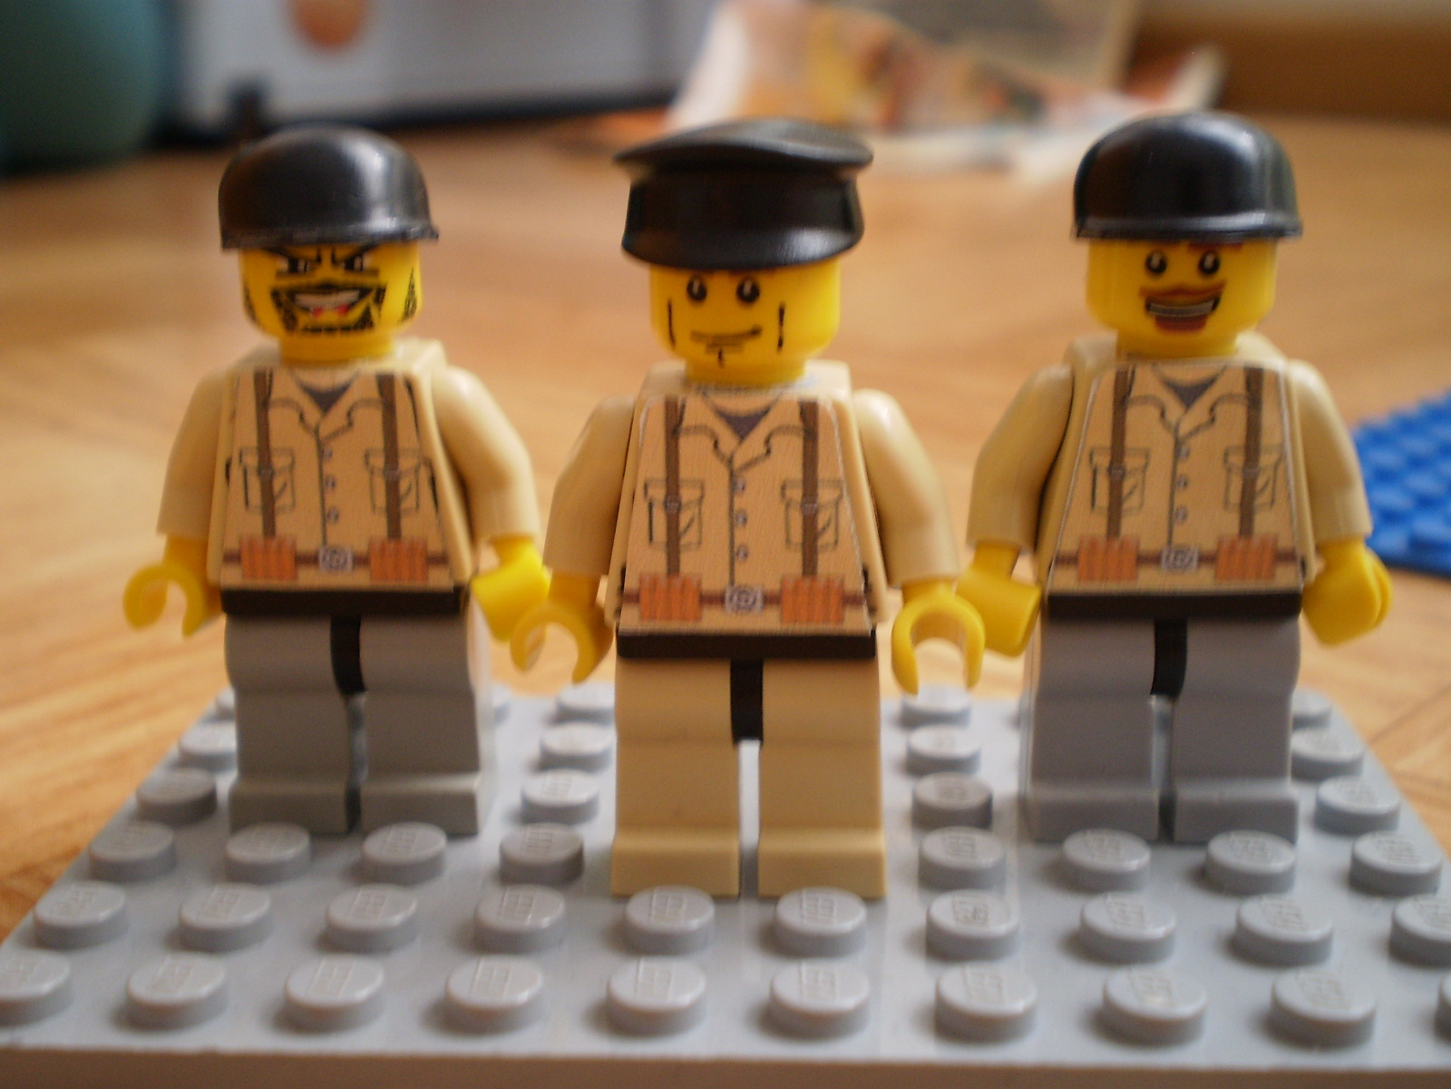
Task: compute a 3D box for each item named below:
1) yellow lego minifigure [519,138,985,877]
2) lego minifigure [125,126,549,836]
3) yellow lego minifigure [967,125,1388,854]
[{"bbox_3d":[0.001,-0.001,0.095,0.024,0.042,0.015,0,15,3],"label":"yellow lego minifigure"},{"bbox_3d":[-0.022,-0.003,0.104,0.024,0.042,0.015,0,15,3],"label":"lego minifigure"},{"bbox_3d":[0.025,-0.003,0.102,0.024,0.042,0.015,0,15,3],"label":"yellow lego minifigure"}]

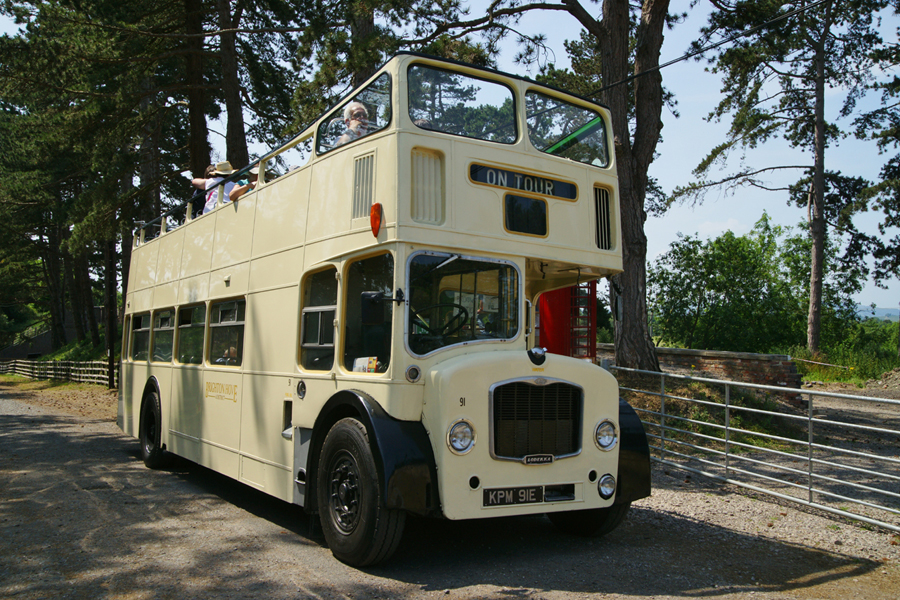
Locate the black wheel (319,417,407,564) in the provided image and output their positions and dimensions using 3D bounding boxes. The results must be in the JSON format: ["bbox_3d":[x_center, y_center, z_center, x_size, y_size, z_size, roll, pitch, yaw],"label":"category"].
[{"bbox_3d":[-0.620,1.339,5.280,0.270,1.030,1.030,5,-6,-32],"label":"black wheel"}]

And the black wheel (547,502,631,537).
[{"bbox_3d":[1.137,1.494,6.483,0.270,1.030,1.030,5,-6,-32],"label":"black wheel"}]

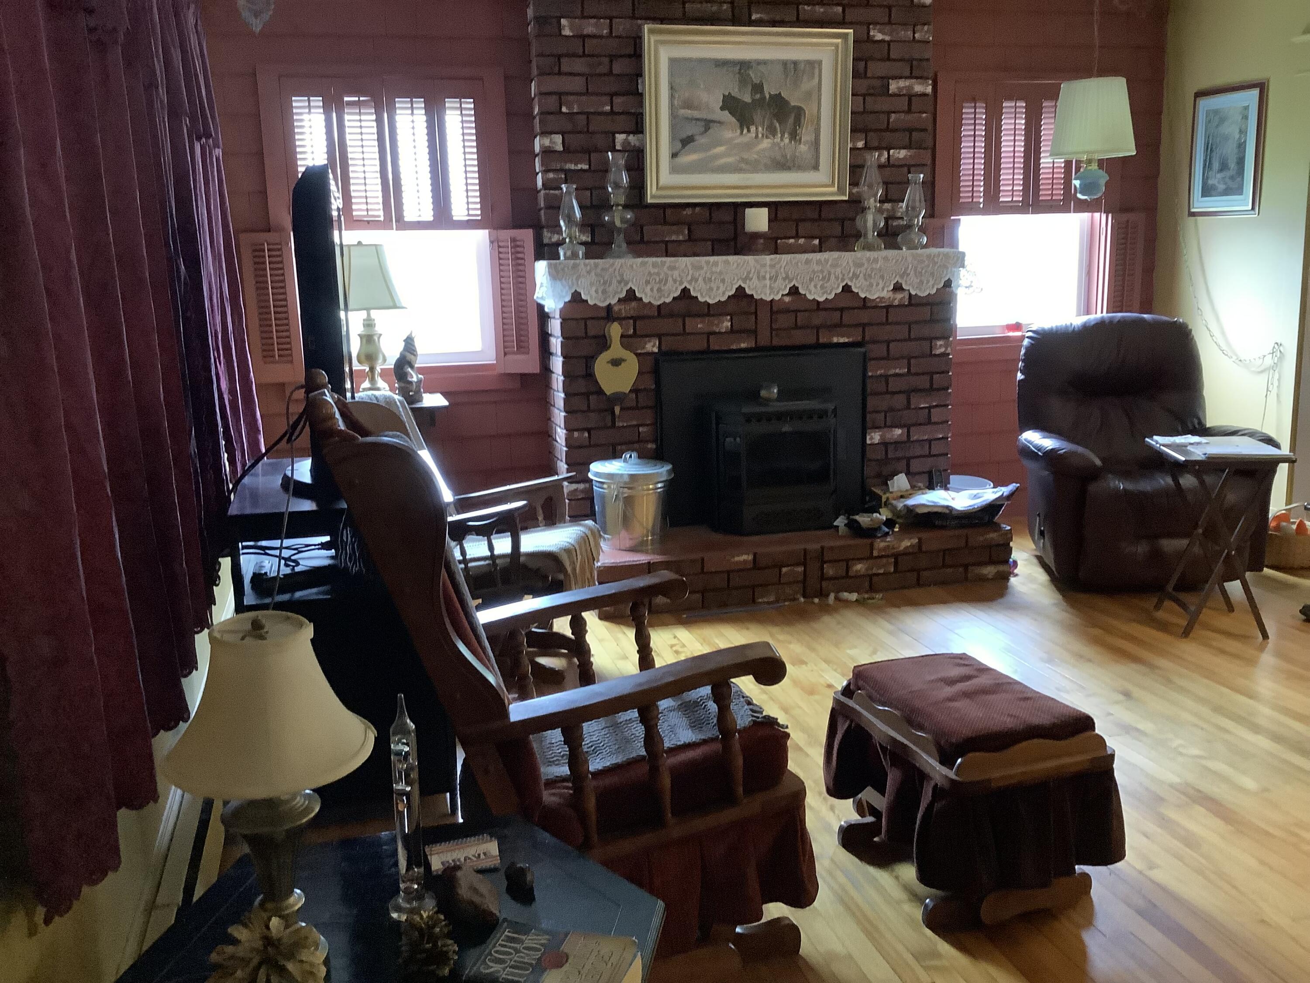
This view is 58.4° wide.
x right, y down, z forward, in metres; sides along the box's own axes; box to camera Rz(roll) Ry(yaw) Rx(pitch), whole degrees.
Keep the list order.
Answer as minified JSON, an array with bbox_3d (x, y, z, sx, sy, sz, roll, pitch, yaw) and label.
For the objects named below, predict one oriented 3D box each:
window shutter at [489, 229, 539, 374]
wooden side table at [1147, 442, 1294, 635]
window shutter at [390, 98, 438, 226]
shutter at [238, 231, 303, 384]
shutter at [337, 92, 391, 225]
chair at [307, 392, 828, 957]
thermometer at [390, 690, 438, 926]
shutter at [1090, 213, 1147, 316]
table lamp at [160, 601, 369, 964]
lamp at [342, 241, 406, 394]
[{"bbox_3d":[-0.631,-0.855,5.301,0.205,0.640,0.035,-3,10,-6],"label":"window shutter"},{"bbox_3d":[1.994,0.165,4.181,0.368,0.646,0.445,-1,12,4],"label":"wooden side table"},{"bbox_3d":[-0.979,-1.356,4.783,0.175,0.537,0.030,-5,12,-15],"label":"window shutter"},{"bbox_3d":[-1.543,-0.742,4.737,0.195,0.597,0.045,-5,12,-15],"label":"shutter"},{"bbox_3d":[-1.170,-1.343,4.732,0.180,0.546,0.030,-5,12,-15],"label":"shutter"},{"bbox_3d":[-0.201,0.333,2.448,0.910,1.145,0.660,-5,12,-16],"label":"chair"},{"bbox_3d":[-0.302,0.379,1.425,0.059,0.278,0.059,-4,11,-12],"label":"thermometer"},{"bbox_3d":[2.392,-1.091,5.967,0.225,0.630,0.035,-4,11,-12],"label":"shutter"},{"bbox_3d":[-0.437,0.335,1.333,0.232,0.405,0.232,-4,11,-12],"label":"table lamp"},{"bbox_3d":[-1.221,-0.725,4.953,0.315,0.644,0.300,-4,11,-12],"label":"lamp"}]

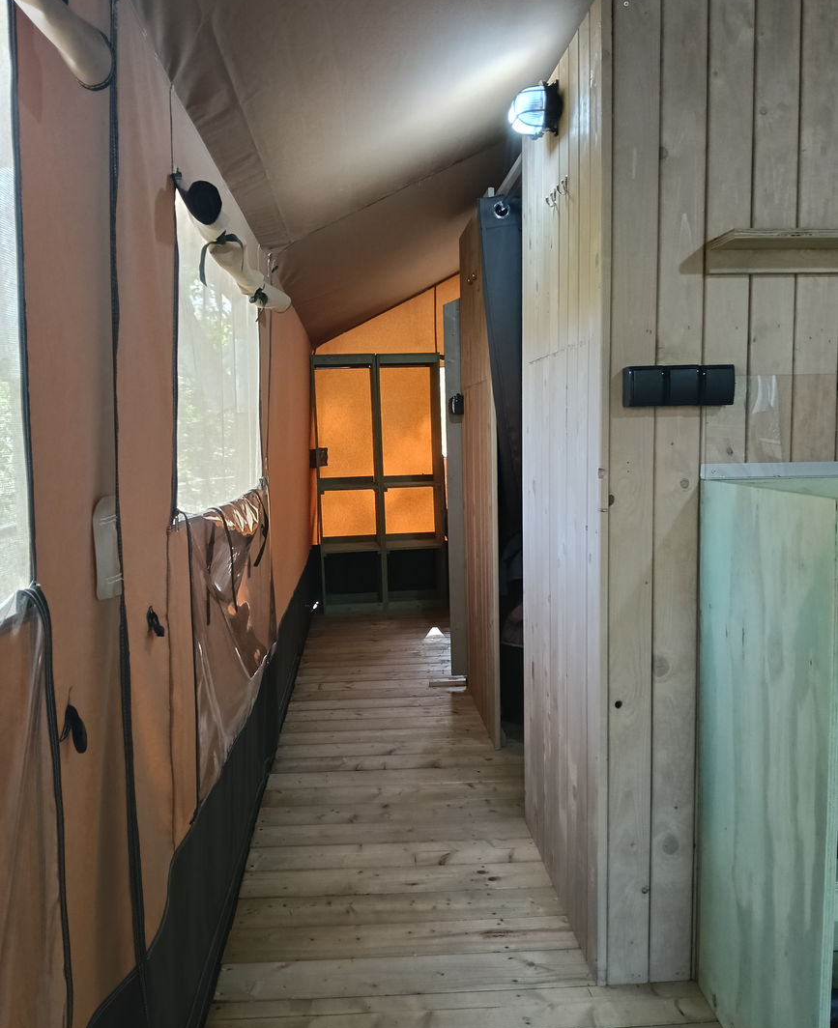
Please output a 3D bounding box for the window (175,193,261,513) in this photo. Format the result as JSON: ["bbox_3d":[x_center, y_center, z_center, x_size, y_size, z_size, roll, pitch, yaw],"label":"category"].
[{"bbox_3d":[-0.486,-0.360,2.245,0.038,0.627,1.266,0,5,-4],"label":"window"}]

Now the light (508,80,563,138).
[{"bbox_3d":[0.264,-0.935,2.021,0.119,0.132,0.129,-1,5,-3],"label":"light"}]

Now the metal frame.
[{"bbox_3d":[-0.277,-0.207,5.983,0.840,1.702,0.470,-2,5,-6],"label":"metal frame"}]

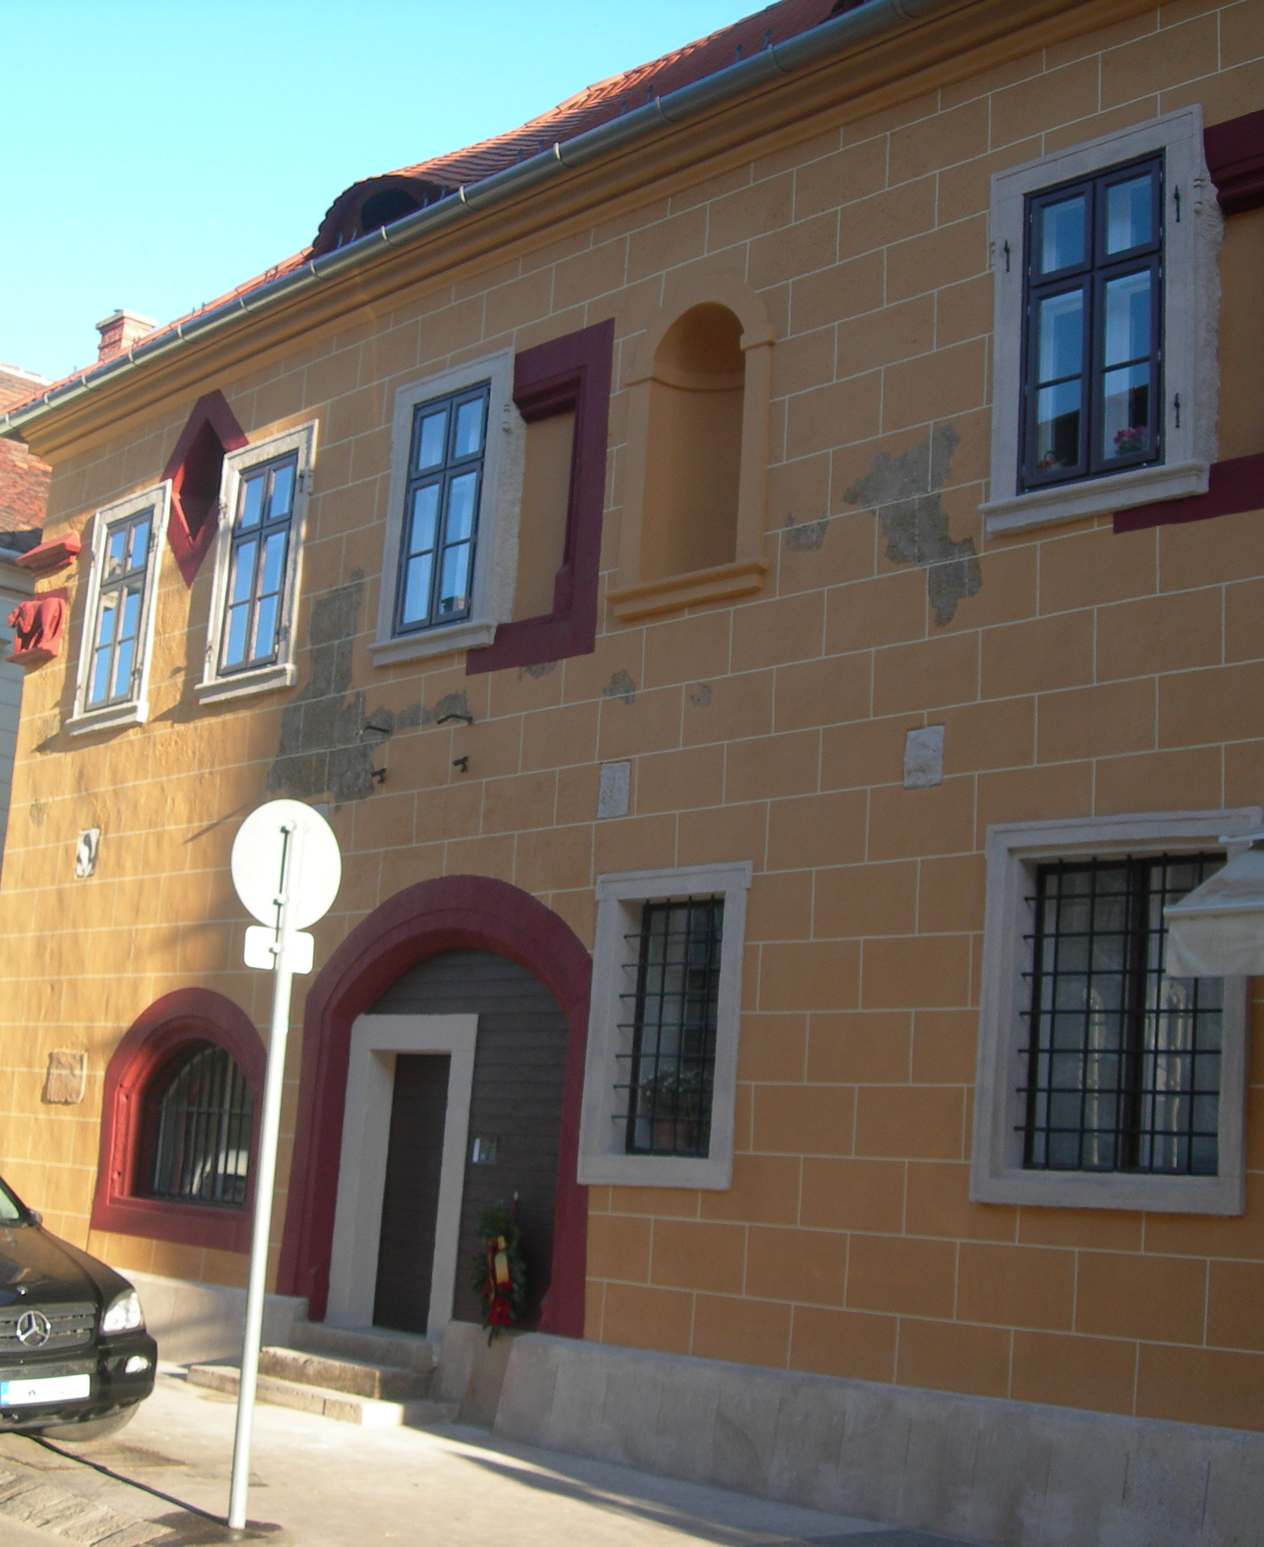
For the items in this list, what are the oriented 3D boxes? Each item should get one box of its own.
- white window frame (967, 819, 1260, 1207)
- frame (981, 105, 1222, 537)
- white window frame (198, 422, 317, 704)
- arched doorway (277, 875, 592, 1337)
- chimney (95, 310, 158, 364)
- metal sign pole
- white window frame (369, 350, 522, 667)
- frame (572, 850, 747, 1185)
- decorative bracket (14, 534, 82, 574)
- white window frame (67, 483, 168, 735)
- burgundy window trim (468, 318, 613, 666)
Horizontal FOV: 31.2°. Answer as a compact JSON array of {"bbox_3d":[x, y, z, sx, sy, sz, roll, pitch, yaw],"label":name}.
[{"bbox_3d":[2.588,1.268,12.068,0.260,2.090,1.750,14,-15,-41],"label":"white window frame"},{"bbox_3d":[2.668,-2.566,12.954,0.240,2.310,1.560,14,-15,-41],"label":"frame"},{"bbox_3d":[-3.127,-1.762,19.393,0.200,2.299,1.481,14,-15,-41],"label":"white window frame"},{"bbox_3d":[-1.256,2.337,16.393,0.400,3.144,3.500,14,-15,-41],"label":"arched doorway"},{"bbox_3d":[-7.158,-5.671,31.798,0.529,1.400,0.715,14,-15,-41],"label":"chimney"},{"bbox_3d":[-1.747,1.892,10.880,0.068,3.353,0.068,14,-15,-42],"label":"metal sign pole"},{"bbox_3d":[-1.356,-2.013,17.517,0.200,2.353,1.672,14,-15,-41],"label":"white window frame"},{"bbox_3d":[0.297,1.668,14.780,0.280,2.071,1.458,14,-15,-41],"label":"frame"},{"bbox_3d":[-5.617,-2.119,21.847,0.180,0.360,0.860,14,-15,-41],"label":"decorative bracket"},{"bbox_3d":[-4.680,-1.483,21.022,0.200,2.259,1.430,14,-15,-41],"label":"white window frame"},{"bbox_3d":[-0.619,-1.980,16.474,0.150,2.470,1.400,14,-15,-41],"label":"burgundy window trim"}]

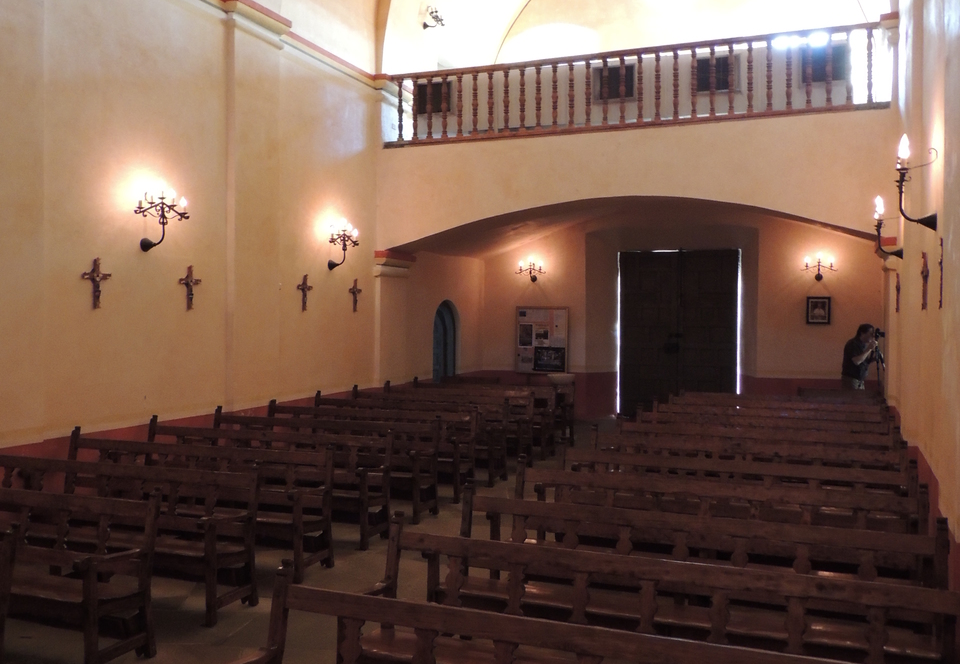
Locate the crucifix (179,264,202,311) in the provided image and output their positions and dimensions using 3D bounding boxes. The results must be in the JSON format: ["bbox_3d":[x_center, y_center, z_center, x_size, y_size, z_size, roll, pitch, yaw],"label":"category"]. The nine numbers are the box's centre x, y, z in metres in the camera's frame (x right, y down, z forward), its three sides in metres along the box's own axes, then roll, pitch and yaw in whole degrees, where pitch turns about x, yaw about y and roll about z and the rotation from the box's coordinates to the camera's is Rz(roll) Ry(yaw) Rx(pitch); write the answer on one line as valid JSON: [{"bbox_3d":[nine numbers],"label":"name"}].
[{"bbox_3d":[-2.859,-0.435,8.815,0.055,0.451,0.340,1,1,22],"label":"crucifix"}]

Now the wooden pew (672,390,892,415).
[{"bbox_3d":[3.401,1.216,10.457,2.495,0.904,0.567,1,1,22],"label":"wooden pew"}]

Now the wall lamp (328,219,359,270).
[{"bbox_3d":[-1.780,-1.113,11.277,0.283,0.671,0.737,1,1,22],"label":"wall lamp"}]

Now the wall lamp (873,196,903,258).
[{"bbox_3d":[4.044,-1.021,8.785,0.268,0.605,0.721,1,1,22],"label":"wall lamp"}]

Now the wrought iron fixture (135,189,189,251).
[{"bbox_3d":[-2.994,-1.029,8.174,0.268,0.592,0.722,1,1,22],"label":"wrought iron fixture"}]

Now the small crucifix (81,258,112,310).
[{"bbox_3d":[-3.305,-0.415,7.701,0.055,0.448,0.340,1,1,22],"label":"small crucifix"}]

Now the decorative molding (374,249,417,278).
[{"bbox_3d":[-1.198,-0.954,12.788,0.236,0.378,0.964,1,1,22],"label":"decorative molding"}]

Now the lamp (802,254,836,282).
[{"bbox_3d":[5.376,-1.024,14.044,0.560,0.470,0.260,1,1,22],"label":"lamp"}]

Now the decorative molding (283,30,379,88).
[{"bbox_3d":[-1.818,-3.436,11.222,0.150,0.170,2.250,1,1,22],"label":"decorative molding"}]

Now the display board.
[{"bbox_3d":[1.104,0.156,15.909,0.970,1.180,0.040,1,1,22],"label":"display board"}]

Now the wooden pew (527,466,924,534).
[{"bbox_3d":[1.306,1.299,5.266,2.490,0.885,0.600,1,1,22],"label":"wooden pew"}]

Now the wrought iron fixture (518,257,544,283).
[{"bbox_3d":[0.926,-1.119,15.840,0.560,0.470,0.260,1,1,22],"label":"wrought iron fixture"}]

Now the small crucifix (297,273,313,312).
[{"bbox_3d":[-2.117,-0.471,10.754,0.061,0.463,0.345,1,1,22],"label":"small crucifix"}]

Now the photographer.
[{"bbox_3d":[5.252,0.745,12.262,0.481,1.743,0.518,1,1,37],"label":"photographer"}]

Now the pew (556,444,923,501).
[{"bbox_3d":[1.668,1.287,6.158,2.495,0.904,0.567,1,1,22],"label":"pew"}]

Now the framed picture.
[{"bbox_3d":[5.515,-0.346,14.468,0.369,0.444,0.047,1,1,22],"label":"framed picture"}]

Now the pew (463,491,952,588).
[{"bbox_3d":[0.954,1.311,4.352,2.470,0.906,0.601,1,1,22],"label":"pew"}]

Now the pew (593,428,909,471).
[{"bbox_3d":[2.014,1.273,7.018,2.495,0.904,0.567,1,1,22],"label":"pew"}]

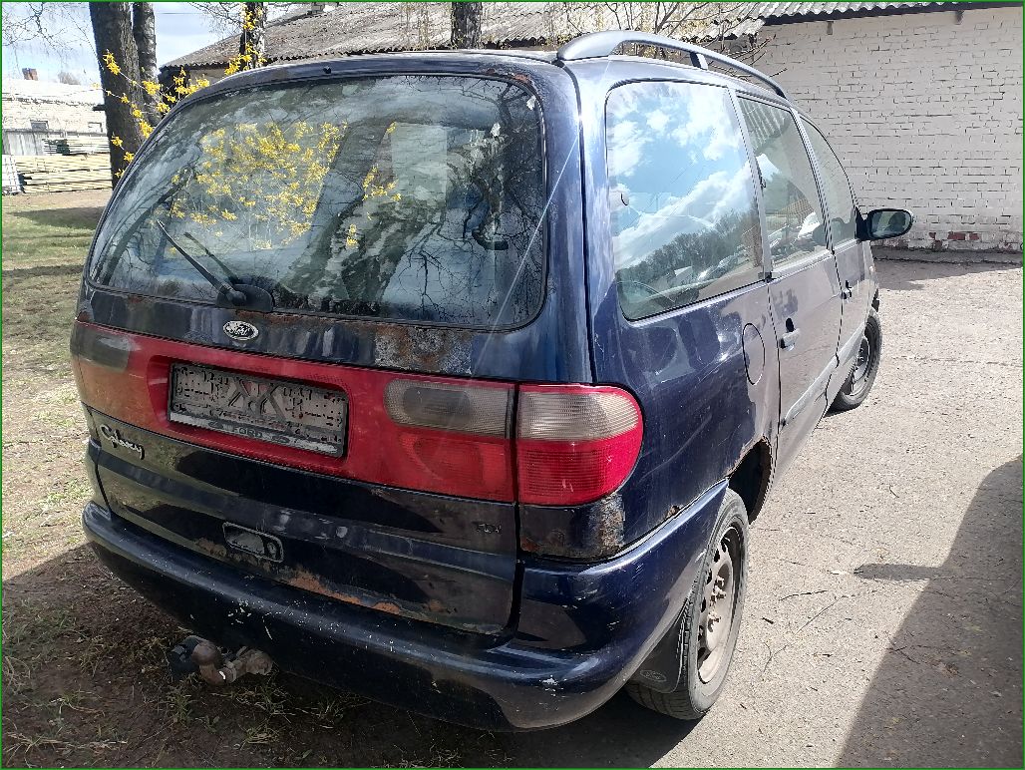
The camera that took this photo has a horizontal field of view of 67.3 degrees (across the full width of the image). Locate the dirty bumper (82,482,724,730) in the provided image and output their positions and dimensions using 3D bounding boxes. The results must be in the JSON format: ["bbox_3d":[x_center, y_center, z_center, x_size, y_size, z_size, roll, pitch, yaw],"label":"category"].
[{"bbox_3d":[-0.438,0.382,1.964,1.760,0.390,0.670,8,19,28],"label":"dirty bumper"}]

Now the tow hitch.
[{"bbox_3d":[-0.666,0.598,1.738,0.190,0.170,0.220,8,19,28],"label":"tow hitch"}]

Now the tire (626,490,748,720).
[{"bbox_3d":[0.474,0.562,2.082,0.200,0.615,0.615,8,19,28],"label":"tire"}]

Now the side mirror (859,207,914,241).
[{"bbox_3d":[1.725,-0.746,3.552,0.210,0.155,0.130,8,19,28],"label":"side mirror"}]

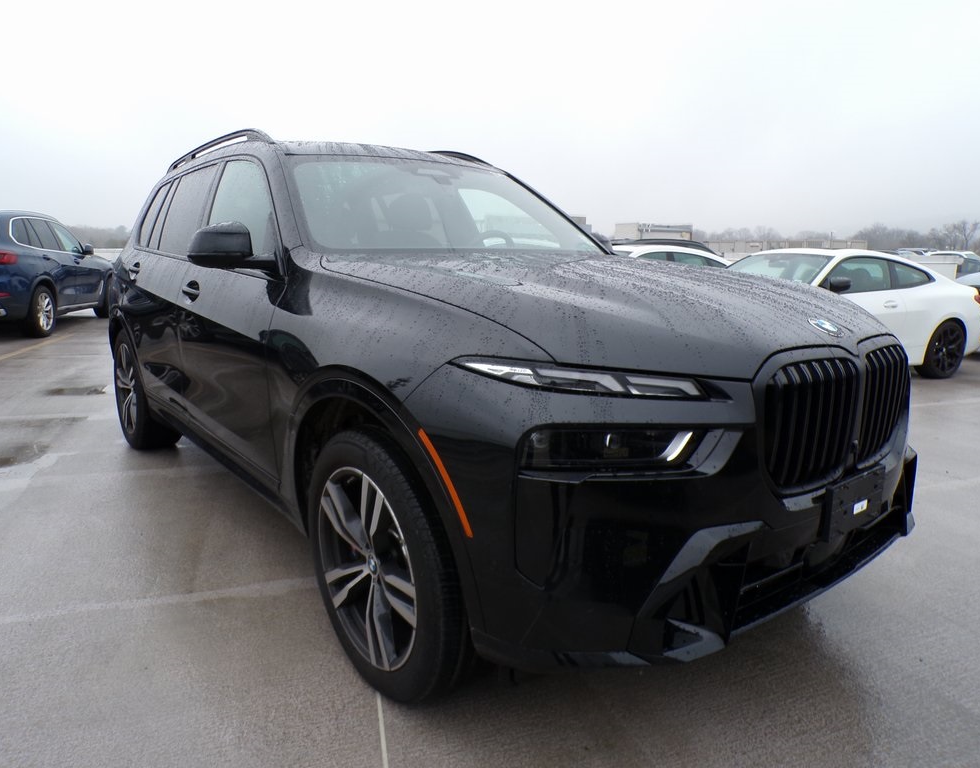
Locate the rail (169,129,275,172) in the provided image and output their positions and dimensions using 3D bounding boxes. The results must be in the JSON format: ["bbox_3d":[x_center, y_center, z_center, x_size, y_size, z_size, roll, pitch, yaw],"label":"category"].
[{"bbox_3d":[-1.516,-1.247,3.841,0.070,0.115,1.900,-8,14,-37],"label":"rail"}]

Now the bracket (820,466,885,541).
[{"bbox_3d":[0.964,0.313,1.890,0.295,0.152,0.038,-8,14,-37],"label":"bracket"}]

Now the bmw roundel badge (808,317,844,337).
[{"bbox_3d":[0.897,-0.152,1.894,0.094,0.015,0.094,-8,40,-37],"label":"bmw roundel badge"}]

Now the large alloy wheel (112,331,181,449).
[{"bbox_3d":[-2.174,0.020,4.548,0.290,0.780,0.780,-8,14,-37],"label":"large alloy wheel"}]

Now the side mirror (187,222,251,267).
[{"bbox_3d":[-0.973,-0.511,2.622,0.230,0.165,0.170,-8,14,-37],"label":"side mirror"}]

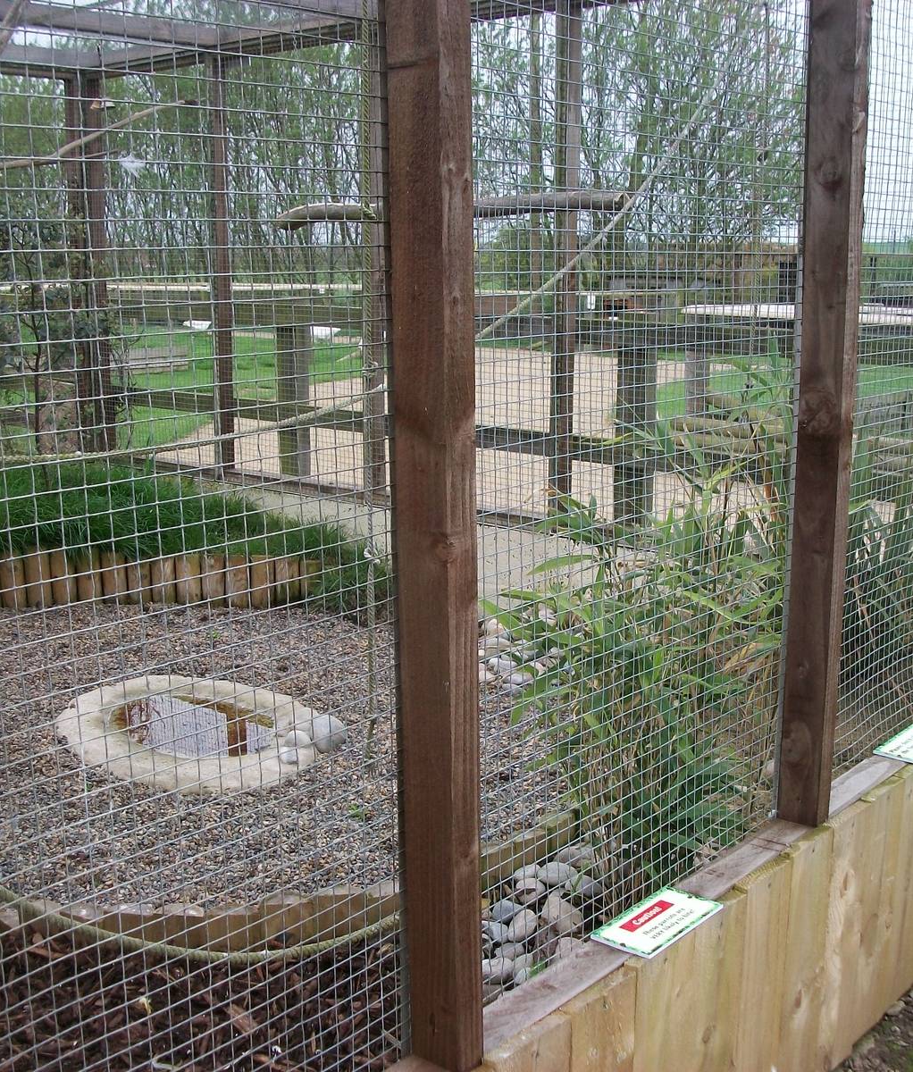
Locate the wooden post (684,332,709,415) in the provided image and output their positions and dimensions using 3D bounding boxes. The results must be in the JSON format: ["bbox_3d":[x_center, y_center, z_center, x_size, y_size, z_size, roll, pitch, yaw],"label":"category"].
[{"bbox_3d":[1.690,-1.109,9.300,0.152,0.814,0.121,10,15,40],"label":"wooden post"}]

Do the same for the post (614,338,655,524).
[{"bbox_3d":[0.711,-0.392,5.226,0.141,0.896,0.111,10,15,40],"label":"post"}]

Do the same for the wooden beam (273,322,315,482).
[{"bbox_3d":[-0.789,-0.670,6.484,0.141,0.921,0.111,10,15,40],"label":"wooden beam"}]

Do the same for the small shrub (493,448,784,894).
[{"bbox_3d":[0.370,0.234,2.518,0.576,0.838,0.505,2,12,9],"label":"small shrub"}]

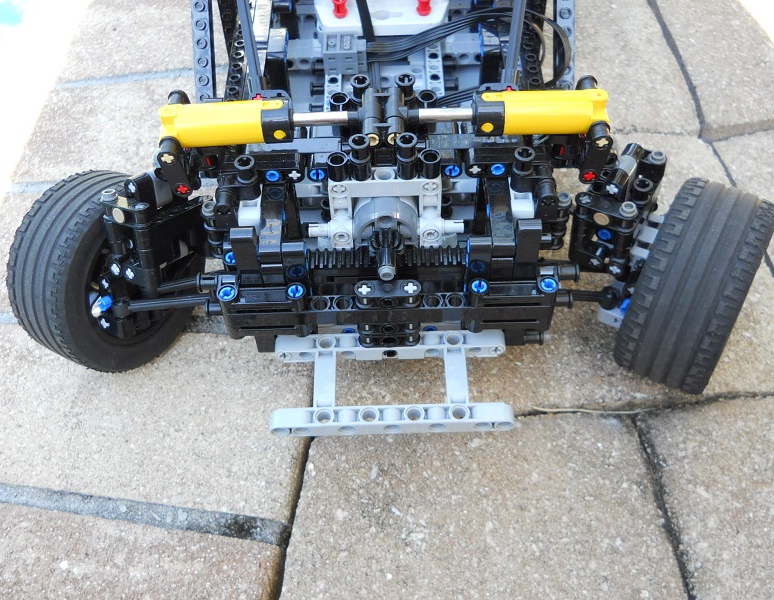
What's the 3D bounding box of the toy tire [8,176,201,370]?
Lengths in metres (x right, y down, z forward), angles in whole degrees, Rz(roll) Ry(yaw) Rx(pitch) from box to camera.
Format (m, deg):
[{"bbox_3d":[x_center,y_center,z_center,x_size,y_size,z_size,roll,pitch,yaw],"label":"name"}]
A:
[{"bbox_3d":[-0.116,-0.012,0.363,0.036,0.082,0.082,19,56,27],"label":"toy tire"}]

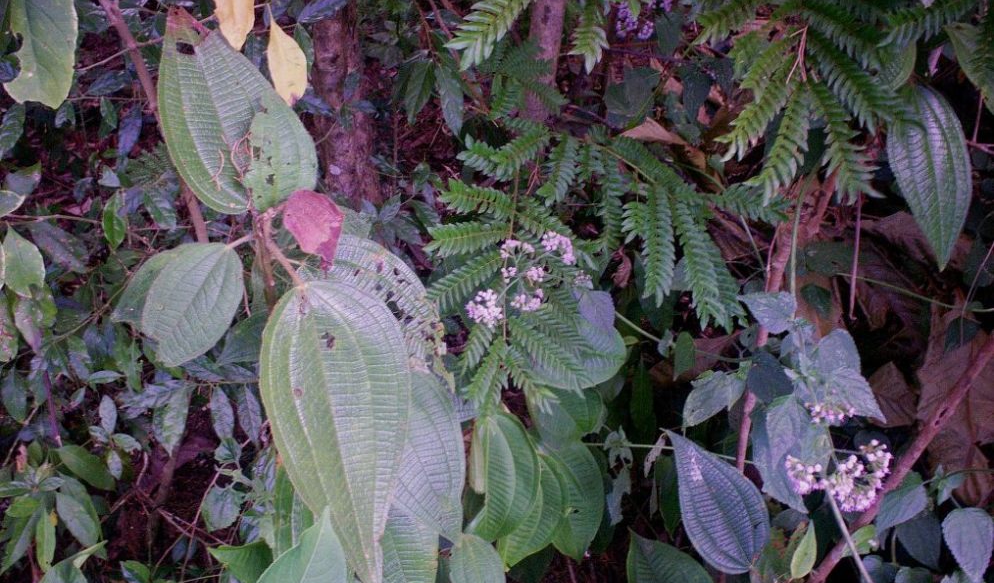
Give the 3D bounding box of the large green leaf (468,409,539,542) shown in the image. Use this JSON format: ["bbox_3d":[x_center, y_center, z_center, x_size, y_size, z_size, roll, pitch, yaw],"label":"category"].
[{"bbox_3d":[0.006,0.178,1.000,0.062,0.130,0.035,5,6,-10],"label":"large green leaf"}]

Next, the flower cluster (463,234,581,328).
[{"bbox_3d":[0.024,-0.011,1.000,0.108,0.095,0.070,0,30,0],"label":"flower cluster"}]

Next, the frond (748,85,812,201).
[{"bbox_3d":[0.276,-0.143,1.000,0.034,0.028,0.137,17,70,6],"label":"frond"}]

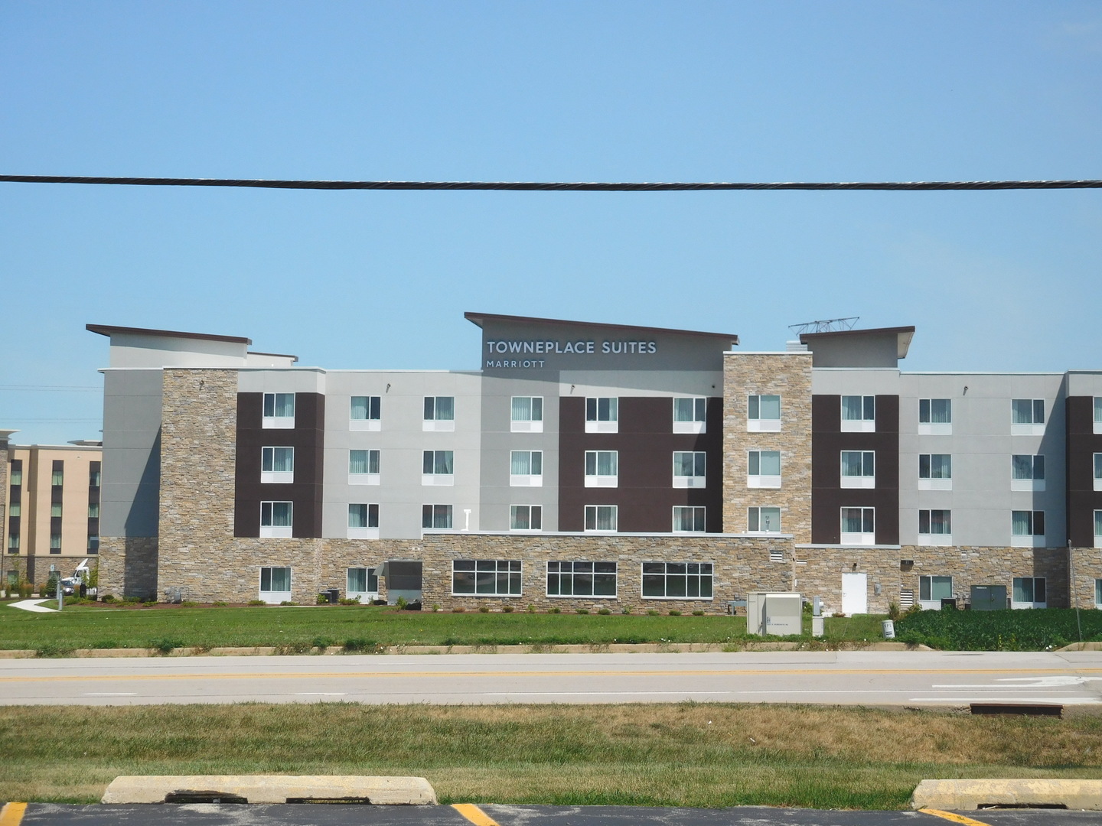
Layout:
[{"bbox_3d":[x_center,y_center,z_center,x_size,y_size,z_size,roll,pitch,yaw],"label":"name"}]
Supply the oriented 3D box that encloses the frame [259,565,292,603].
[{"bbox_3d":[-15.314,9.551,123.824,1.833,2.067,0.150,0,-3,7],"label":"frame"}]

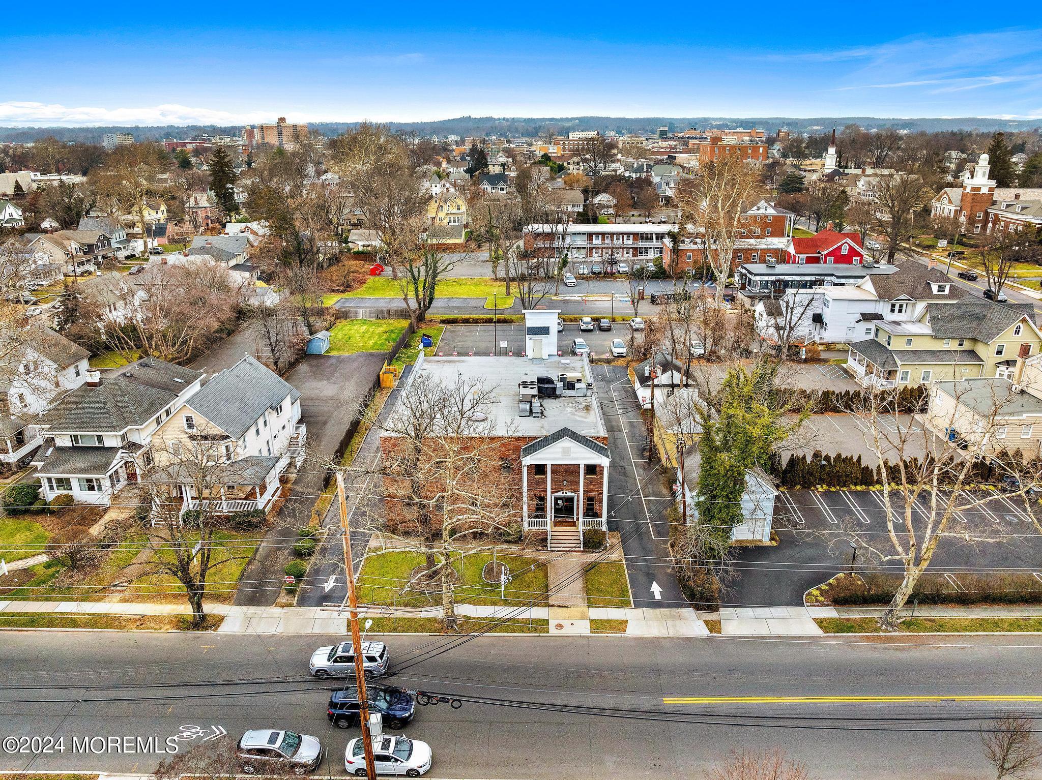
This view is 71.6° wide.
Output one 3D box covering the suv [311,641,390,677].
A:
[{"bbox_3d":[-10.370,16.290,43.920,4.830,1.790,1.920,0,20,1],"label":"suv"}]

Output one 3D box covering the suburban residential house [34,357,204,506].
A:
[{"bbox_3d":[-39.315,2.953,71.815,8.800,8.500,20.000,0,20,1],"label":"suburban residential house"}]

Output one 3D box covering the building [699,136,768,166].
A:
[{"bbox_3d":[103.925,-110.134,354.197,27.500,26.000,22.000,0,20,1],"label":"building"}]

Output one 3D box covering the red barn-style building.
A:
[{"bbox_3d":[71.087,-33.292,170.281,16.000,8.000,12.500,0,20,1],"label":"red barn-style building"}]

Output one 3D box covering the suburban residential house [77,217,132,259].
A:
[{"bbox_3d":[-110.003,-40.080,190.340,13.000,10.000,10.000,0,20,1],"label":"suburban residential house"}]

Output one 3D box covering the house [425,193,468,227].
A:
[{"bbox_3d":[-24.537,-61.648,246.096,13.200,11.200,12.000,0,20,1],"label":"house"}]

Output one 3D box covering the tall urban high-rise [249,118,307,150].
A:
[{"bbox_3d":[-348.307,-363.778,1040.337,72.000,50.000,24.000,0,20,1],"label":"tall urban high-rise"}]

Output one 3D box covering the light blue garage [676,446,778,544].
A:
[{"bbox_3d":[16.654,7.684,59.751,6.700,7.000,7.400,0,20,1],"label":"light blue garage"}]

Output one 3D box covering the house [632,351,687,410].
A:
[{"bbox_3d":[17.027,-1.326,87.069,6.300,5.300,7.300,0,20,1],"label":"house"}]

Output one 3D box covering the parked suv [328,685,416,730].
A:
[{"bbox_3d":[-8.324,17.562,40.361,4.950,1.750,1.950,0,20,1],"label":"parked suv"}]

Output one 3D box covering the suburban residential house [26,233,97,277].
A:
[{"bbox_3d":[-107.505,-32.545,170.640,10.400,9.200,12.100,0,20,1],"label":"suburban residential house"}]

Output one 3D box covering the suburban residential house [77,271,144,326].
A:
[{"bbox_3d":[-68.587,-14.231,119.554,9.000,8.900,10.500,0,20,1],"label":"suburban residential house"}]

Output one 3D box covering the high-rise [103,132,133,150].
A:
[{"bbox_3d":[-572.502,-346.560,1026.537,18.000,35.000,38.000,0,20,1],"label":"high-rise"}]

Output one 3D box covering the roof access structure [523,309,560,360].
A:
[{"bbox_3d":[2.272,-6.291,77.637,4.000,4.900,3.700,0,20,1],"label":"roof access structure"}]

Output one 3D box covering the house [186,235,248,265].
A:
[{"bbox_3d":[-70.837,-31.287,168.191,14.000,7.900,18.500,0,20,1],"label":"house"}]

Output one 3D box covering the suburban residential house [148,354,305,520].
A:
[{"bbox_3d":[-27.216,3.418,68.774,10.700,9.600,18.200,0,20,1],"label":"suburban residential house"}]

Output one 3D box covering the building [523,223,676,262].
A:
[{"bbox_3d":[20.193,-38.747,188.808,38.040,6.400,15.800,1,20,4],"label":"building"}]

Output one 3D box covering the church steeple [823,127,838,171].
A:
[{"bbox_3d":[145.064,-112.649,338.533,4.800,20.000,4.800,0,20,1],"label":"church steeple"}]

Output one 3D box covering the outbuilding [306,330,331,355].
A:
[{"bbox_3d":[-30.496,-7.178,108.332,2.700,2.650,3.900,0,20,1],"label":"outbuilding"}]

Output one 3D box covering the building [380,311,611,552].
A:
[{"bbox_3d":[-1.892,2.093,67.007,17.800,12.700,26.500,0,20,1],"label":"building"}]

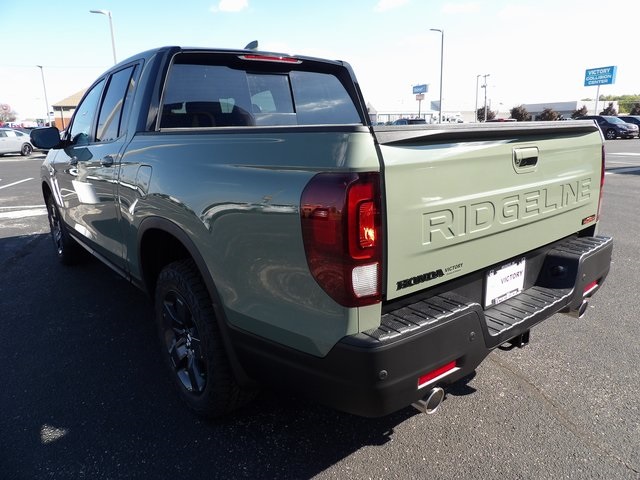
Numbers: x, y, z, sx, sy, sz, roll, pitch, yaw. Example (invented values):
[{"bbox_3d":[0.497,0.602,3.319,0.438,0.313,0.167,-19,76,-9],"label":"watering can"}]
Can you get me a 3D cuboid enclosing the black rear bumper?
[{"bbox_3d":[0.628,0.223,1.949,1.900,0.360,0.680,-12,18,-38],"label":"black rear bumper"}]

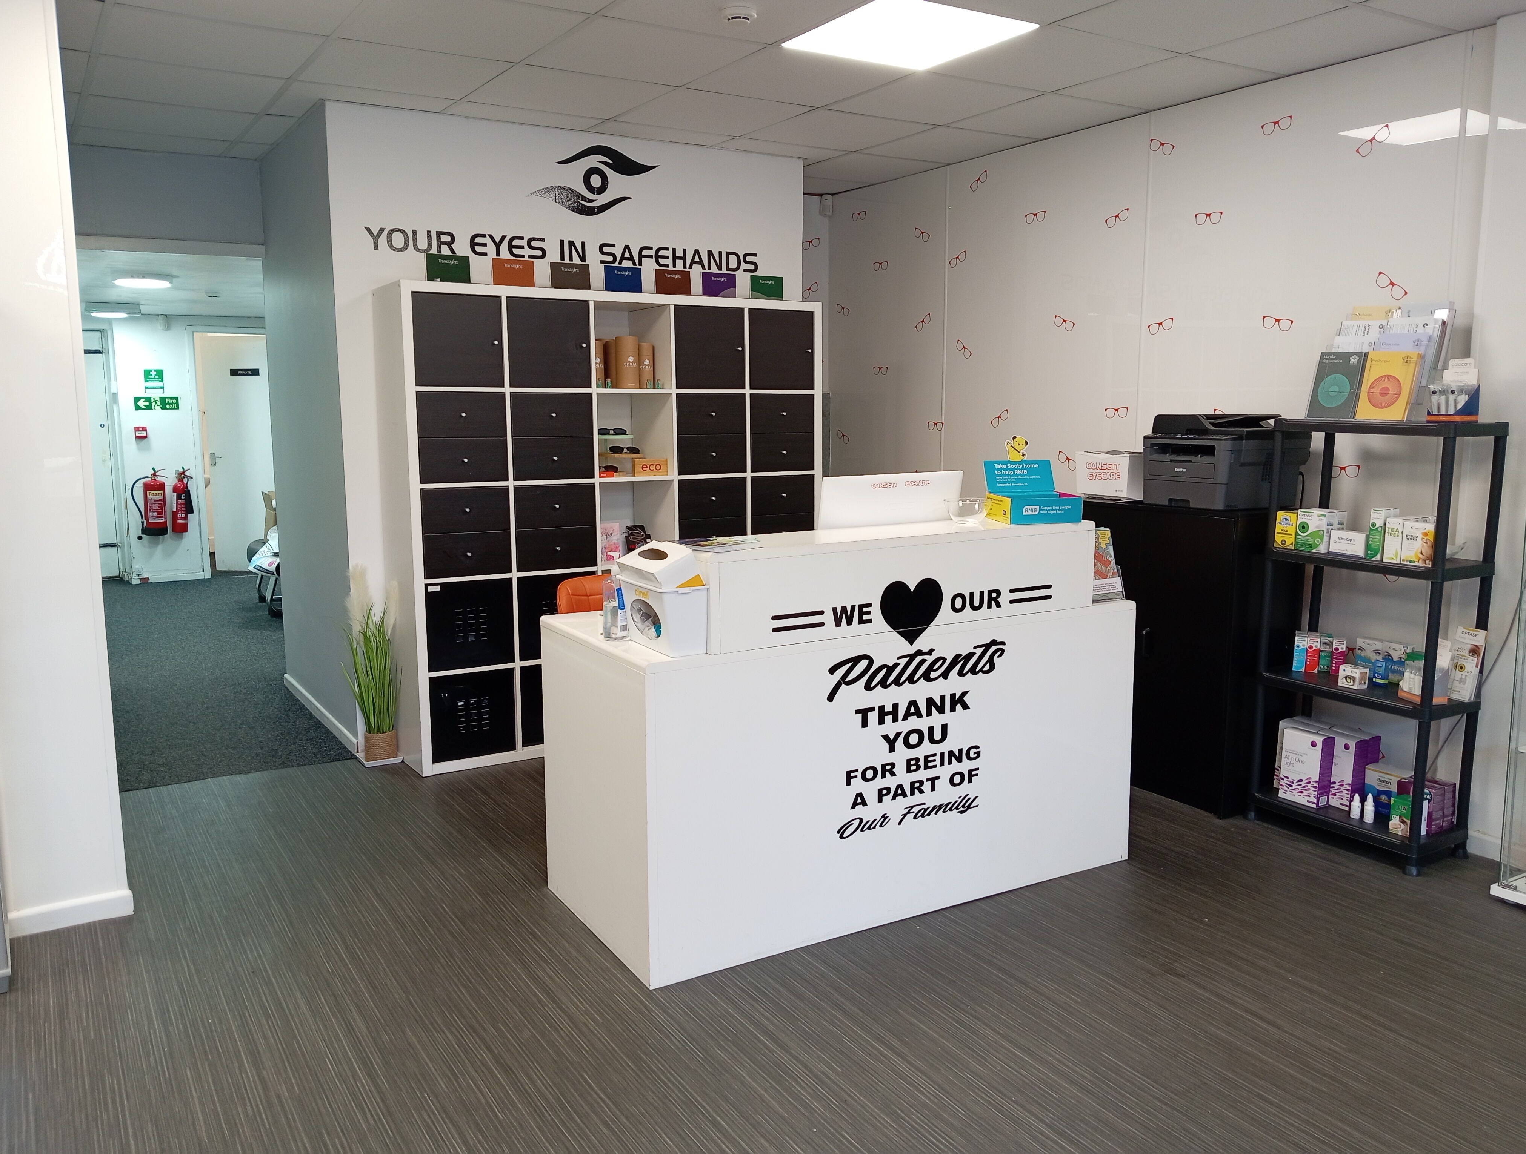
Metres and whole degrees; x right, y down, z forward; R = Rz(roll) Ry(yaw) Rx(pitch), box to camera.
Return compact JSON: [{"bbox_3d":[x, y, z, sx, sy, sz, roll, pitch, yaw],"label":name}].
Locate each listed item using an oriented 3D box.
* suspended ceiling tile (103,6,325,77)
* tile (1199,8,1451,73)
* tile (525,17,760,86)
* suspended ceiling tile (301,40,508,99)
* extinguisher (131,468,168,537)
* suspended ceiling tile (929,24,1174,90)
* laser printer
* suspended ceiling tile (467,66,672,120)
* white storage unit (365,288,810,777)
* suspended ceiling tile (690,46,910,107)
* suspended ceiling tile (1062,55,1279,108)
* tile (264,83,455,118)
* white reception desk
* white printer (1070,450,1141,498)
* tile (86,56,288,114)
[{"bbox_3d":[-1.720,-1.668,3.740,0.592,0.020,0.592,-5,10,-32],"label":"suspended ceiling tile"},{"bbox_3d":[1.741,-1.687,3.776,0.517,0.020,0.595,-5,10,-31],"label":"tile"},{"bbox_3d":[-0.386,-1.689,3.864,0.594,0.018,0.594,-6,10,-31],"label":"tile"},{"bbox_3d":[-1.212,-1.717,4.054,0.592,0.020,0.592,-5,10,-32],"label":"suspended ceiling tile"},{"bbox_3d":[-4.750,-0.579,9.300,0.254,0.534,0.190,-5,10,-32],"label":"extinguisher"},{"bbox_3d":[0.950,-1.714,3.986,0.594,0.018,0.594,-6,10,-31],"label":"suspended ceiling tile"},{"bbox_3d":[1.656,-0.416,4.283,0.400,0.315,0.405,-5,10,-31],"label":"laser printer"},{"bbox_3d":[-0.703,-1.766,4.368,0.592,0.020,0.592,-5,10,-32],"label":"suspended ceiling tile"},{"bbox_3d":[-0.615,-0.244,5.045,1.820,1.820,0.391,-5,10,-32],"label":"white storage unit"},{"bbox_3d":[0.121,-1.741,4.177,0.595,0.020,0.595,-5,10,-31],"label":"suspended ceiling tile"},{"bbox_3d":[1.427,-1.762,4.281,0.523,0.020,0.595,-5,10,-31],"label":"suspended ceiling tile"},{"bbox_3d":[-1.529,-1.791,4.558,0.592,0.020,0.592,-5,10,-32],"label":"tile"},{"bbox_3d":[0.246,0.373,3.513,1.610,1.040,0.705,-5,10,-30],"label":"white reception desk"},{"bbox_3d":[1.416,-0.391,4.608,0.340,0.178,0.240,-5,10,-32],"label":"white printer"},{"bbox_3d":[-2.041,-1.742,4.245,0.595,0.020,0.595,-5,10,-31],"label":"tile"}]

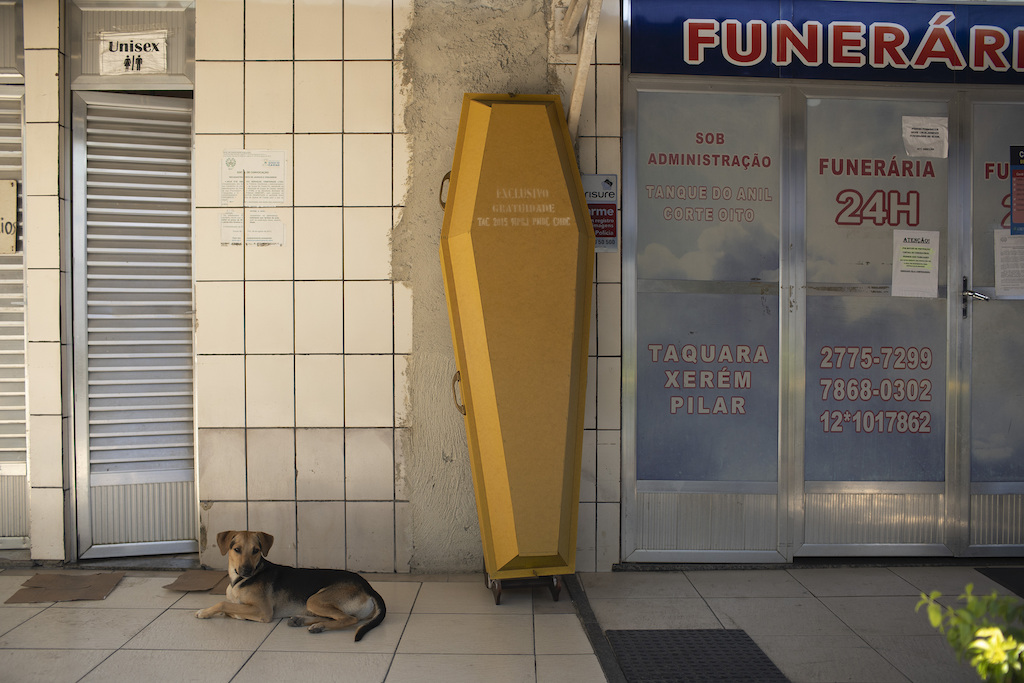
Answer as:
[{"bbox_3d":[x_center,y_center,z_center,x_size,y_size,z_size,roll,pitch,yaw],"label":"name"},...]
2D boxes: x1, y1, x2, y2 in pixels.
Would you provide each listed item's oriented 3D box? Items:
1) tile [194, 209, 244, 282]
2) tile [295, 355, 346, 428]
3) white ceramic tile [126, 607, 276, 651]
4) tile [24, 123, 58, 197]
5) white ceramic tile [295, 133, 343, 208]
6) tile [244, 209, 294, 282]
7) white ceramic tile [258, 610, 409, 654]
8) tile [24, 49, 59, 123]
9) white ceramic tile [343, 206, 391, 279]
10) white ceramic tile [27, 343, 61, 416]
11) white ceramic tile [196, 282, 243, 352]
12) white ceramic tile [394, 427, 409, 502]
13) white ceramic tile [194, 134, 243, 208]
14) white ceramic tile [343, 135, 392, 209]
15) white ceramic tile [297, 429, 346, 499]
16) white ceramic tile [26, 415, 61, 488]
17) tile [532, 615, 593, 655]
[{"bbox_3d":[-1.248,-0.416,4.266,0.207,0.311,0.010,0,1,1],"label":"tile"},{"bbox_3d":[-0.829,0.215,4.291,0.209,0.312,0.010,0,1,-1],"label":"tile"},{"bbox_3d":[-1.041,0.993,3.401,0.450,0.010,0.449,0,1,1],"label":"white ceramic tile"},{"bbox_3d":[-1.908,-0.743,4.053,0.137,0.300,0.012,0,1,-1],"label":"tile"},{"bbox_3d":[-0.825,-0.730,4.254,0.206,0.307,0.010,0,1,1],"label":"white ceramic tile"},{"bbox_3d":[-0.998,-0.401,4.090,0.200,0.300,0.012,0,1,-1],"label":"tile"},{"bbox_3d":[-0.596,0.996,3.397,0.450,0.010,0.449,0,1,1],"label":"white ceramic tile"},{"bbox_3d":[-2.005,-1.089,4.251,0.143,0.308,0.010,0,1,-1],"label":"tile"},{"bbox_3d":[-0.603,-0.409,4.180,0.202,0.305,0.010,0,1,-2],"label":"white ceramic tile"},{"bbox_3d":[-1.937,0.154,4.135,0.134,0.300,0.010,0,1,0],"label":"white ceramic tile"},{"bbox_3d":[-1.249,-0.100,4.272,0.206,0.312,0.010,0,1,1],"label":"white ceramic tile"},{"bbox_3d":[-0.465,0.520,4.201,0.057,0.306,0.010,0,1,-2],"label":"white ceramic tile"},{"bbox_3d":[-1.203,-0.703,4.111,0.197,0.299,0.010,0,1,0],"label":"white ceramic tile"},{"bbox_3d":[-0.592,-0.704,4.088,0.200,0.300,0.012,0,1,-1],"label":"white ceramic tile"},{"bbox_3d":[-0.822,0.529,4.278,0.205,0.309,0.010,0,1,1],"label":"white ceramic tile"},{"bbox_3d":[-1.941,0.459,4.151,0.134,0.306,0.010,0,1,-2],"label":"white ceramic tile"},{"bbox_3d":[0.168,1.019,3.460,0.190,0.010,0.456,0,1,-1],"label":"tile"}]

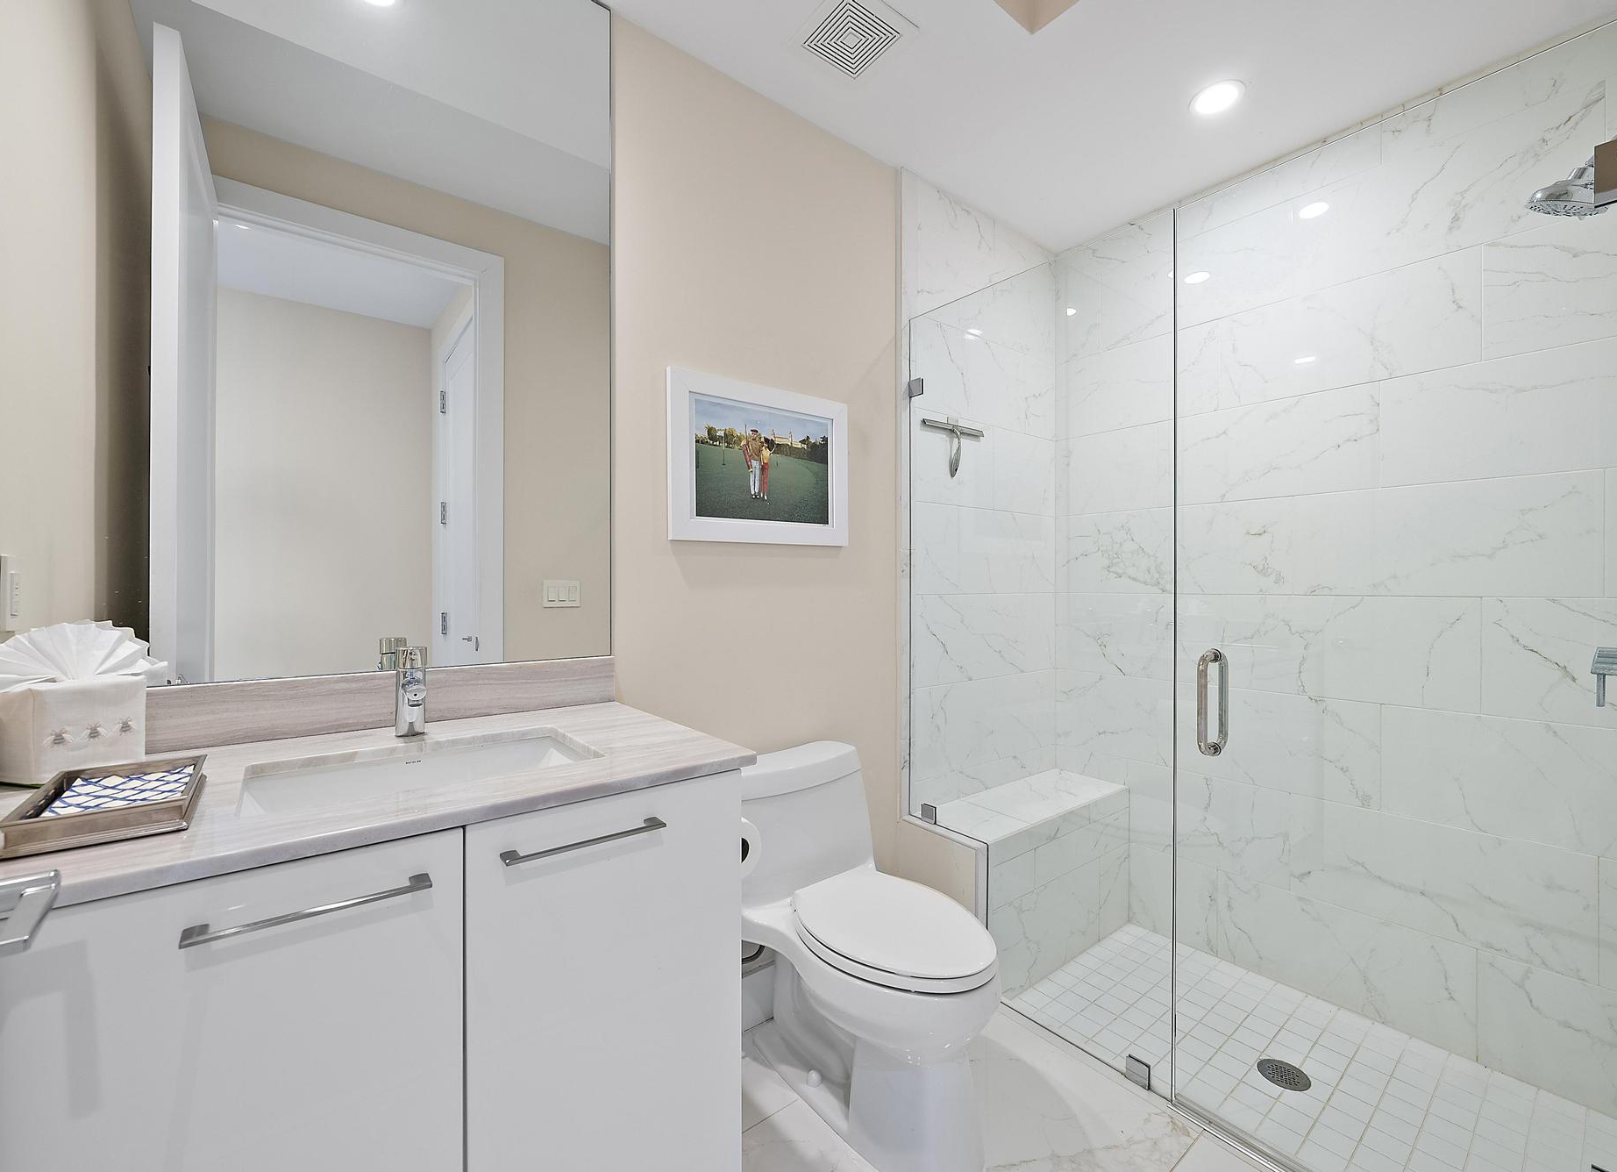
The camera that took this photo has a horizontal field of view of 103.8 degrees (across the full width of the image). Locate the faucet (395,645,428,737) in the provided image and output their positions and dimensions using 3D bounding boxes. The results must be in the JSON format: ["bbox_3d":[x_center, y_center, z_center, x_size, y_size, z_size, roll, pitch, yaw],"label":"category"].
[{"bbox_3d":[-0.647,0.178,1.038,0.049,0.150,0.140,0,0,-37],"label":"faucet"}]

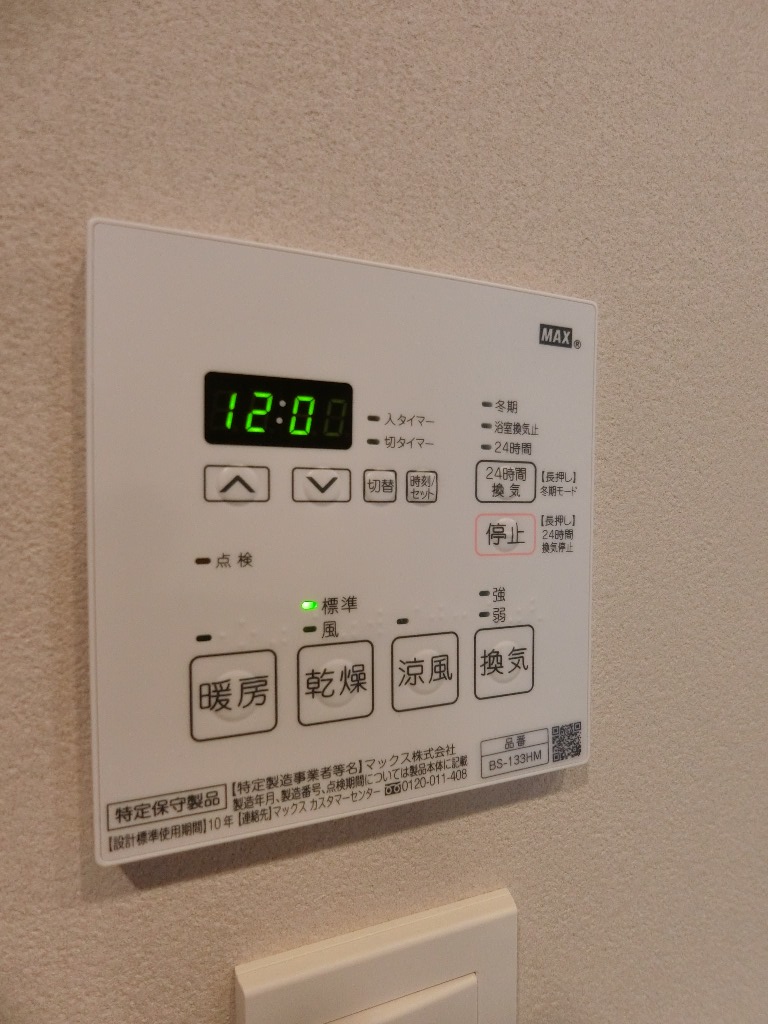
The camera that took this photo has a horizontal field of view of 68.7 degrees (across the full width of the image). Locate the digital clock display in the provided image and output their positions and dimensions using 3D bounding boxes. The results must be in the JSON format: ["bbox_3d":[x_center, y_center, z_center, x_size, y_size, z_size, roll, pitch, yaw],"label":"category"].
[{"bbox_3d":[-0.021,-0.020,0.116,0.030,0.014,0.004,0,2,-22],"label":"digital clock display"}]

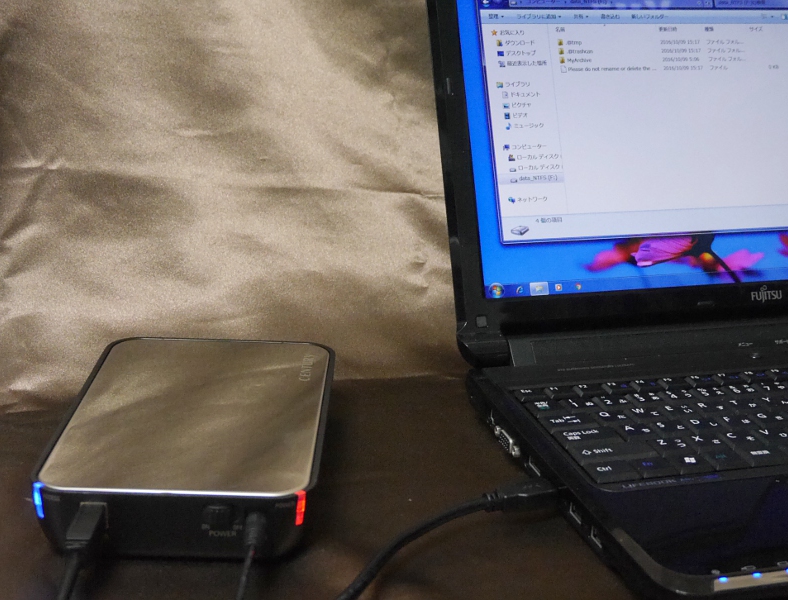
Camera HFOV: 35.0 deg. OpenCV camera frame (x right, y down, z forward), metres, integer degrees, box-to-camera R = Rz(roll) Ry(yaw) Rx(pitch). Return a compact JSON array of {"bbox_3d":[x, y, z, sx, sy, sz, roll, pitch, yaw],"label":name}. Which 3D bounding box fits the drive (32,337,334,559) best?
[{"bbox_3d":[-0.099,0.071,0.646,0.130,0.035,0.186,2,20,0],"label":"drive"}]

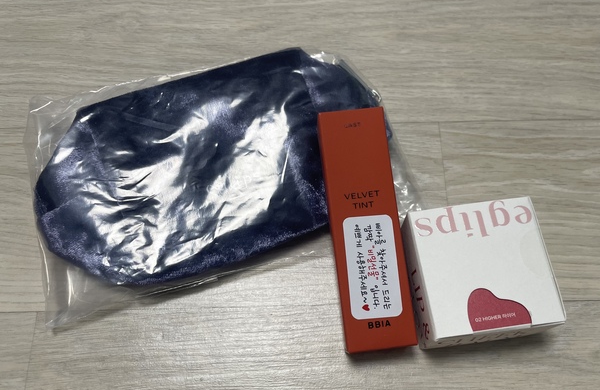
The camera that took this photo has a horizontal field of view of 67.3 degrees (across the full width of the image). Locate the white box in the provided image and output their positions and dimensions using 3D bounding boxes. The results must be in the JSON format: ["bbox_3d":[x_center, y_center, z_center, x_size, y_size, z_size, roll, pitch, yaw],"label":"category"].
[{"bbox_3d":[0.068,0.030,0.175,0.048,0.017,0.049,-7,72,-3],"label":"white box"}]

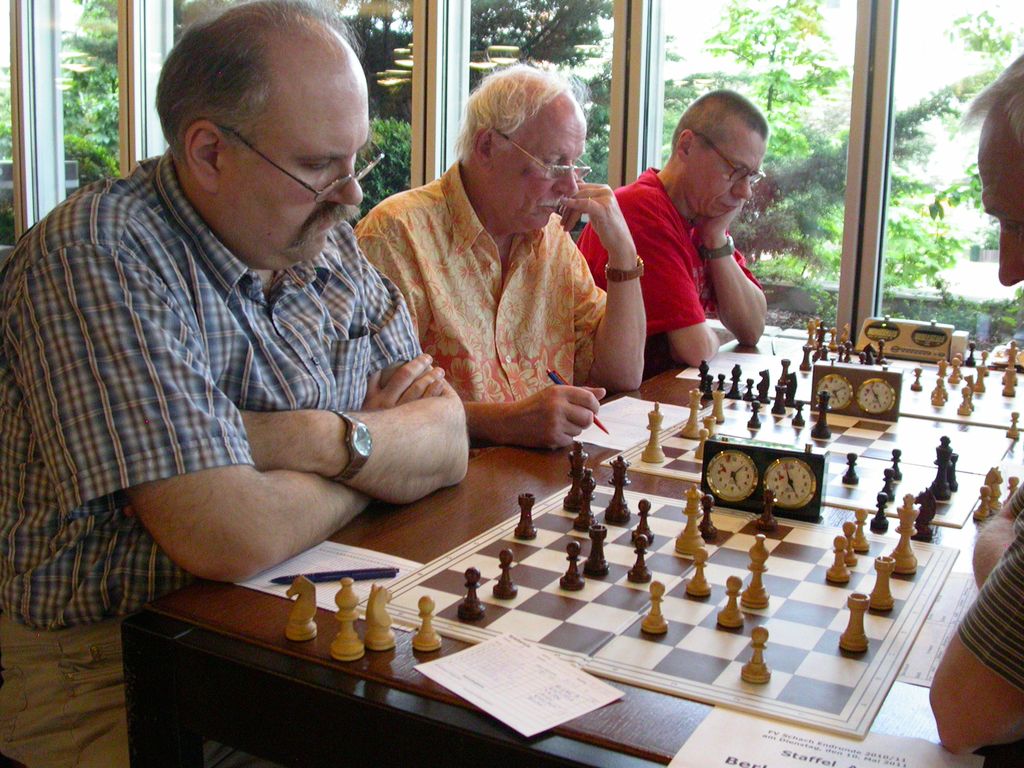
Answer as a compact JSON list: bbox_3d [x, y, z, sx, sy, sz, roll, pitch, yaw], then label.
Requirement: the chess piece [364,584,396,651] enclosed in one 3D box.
[{"bbox_3d":[-0.120,0.211,1.028,0.027,0.059,0.027,9,14,34],"label":"chess piece"}]

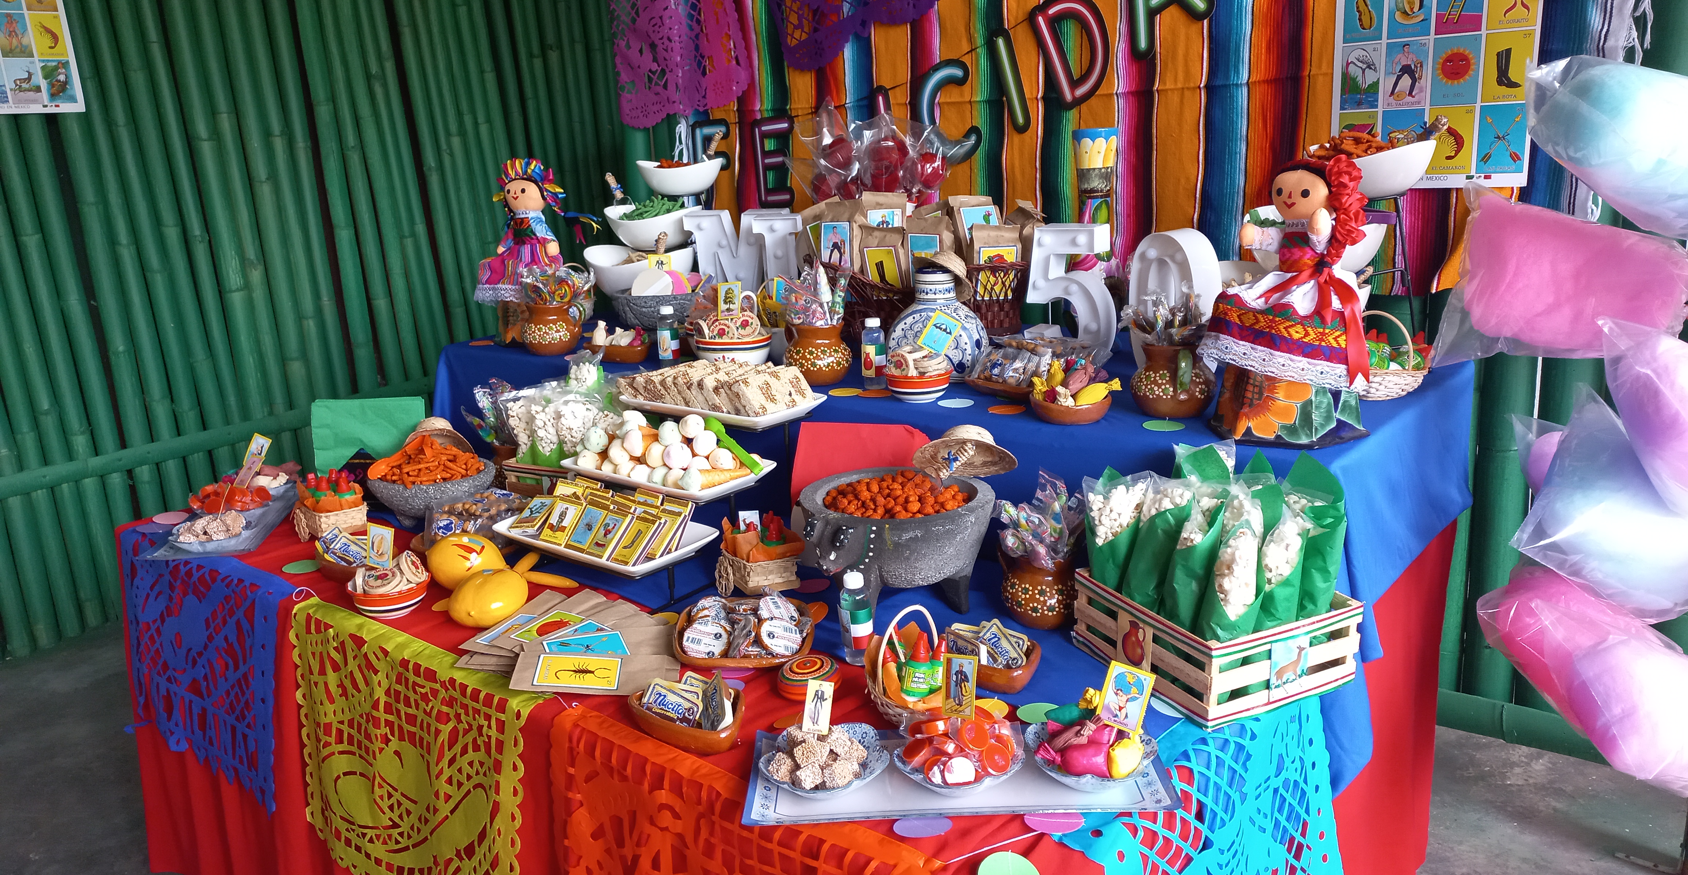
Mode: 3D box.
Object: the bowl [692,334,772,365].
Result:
[{"bbox_3d":[-0.210,-0.161,2.265,0.145,0.065,0.145,-4,14,1],"label":"bowl"}]

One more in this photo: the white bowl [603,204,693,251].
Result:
[{"bbox_3d":[-0.444,-0.484,2.841,0.260,0.095,0.170,8,19,40],"label":"white bowl"}]

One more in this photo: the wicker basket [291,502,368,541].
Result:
[{"bbox_3d":[-0.895,0.144,2.137,0.088,0.055,0.085,8,19,40],"label":"wicker basket"}]

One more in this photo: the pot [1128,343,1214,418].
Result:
[{"bbox_3d":[0.464,-0.085,1.721,0.122,0.097,0.130,0,15,15],"label":"pot"}]

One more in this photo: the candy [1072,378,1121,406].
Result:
[{"bbox_3d":[0.352,-0.067,1.689,0.075,0.023,0.025,-20,22,-25],"label":"candy"}]

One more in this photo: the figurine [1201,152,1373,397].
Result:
[{"bbox_3d":[0.575,-0.217,1.577,0.125,0.290,0.205,-17,21,-39],"label":"figurine"}]

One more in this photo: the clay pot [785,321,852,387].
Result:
[{"bbox_3d":[-0.042,-0.138,2.003,0.109,0.093,0.115,-3,16,1],"label":"clay pot"}]

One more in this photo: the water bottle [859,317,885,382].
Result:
[{"bbox_3d":[0.046,-0.141,2.024,0.043,0.112,0.043,-4,14,1],"label":"water bottle"}]

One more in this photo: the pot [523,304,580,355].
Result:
[{"bbox_3d":[-0.558,-0.209,2.340,0.118,0.092,0.106,-1,16,7],"label":"pot"}]

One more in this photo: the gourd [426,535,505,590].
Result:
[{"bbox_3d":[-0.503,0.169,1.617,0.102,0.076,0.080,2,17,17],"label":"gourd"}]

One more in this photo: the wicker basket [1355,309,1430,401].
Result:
[{"bbox_3d":[0.770,-0.124,1.754,0.115,0.124,0.128,-14,20,-33],"label":"wicker basket"}]

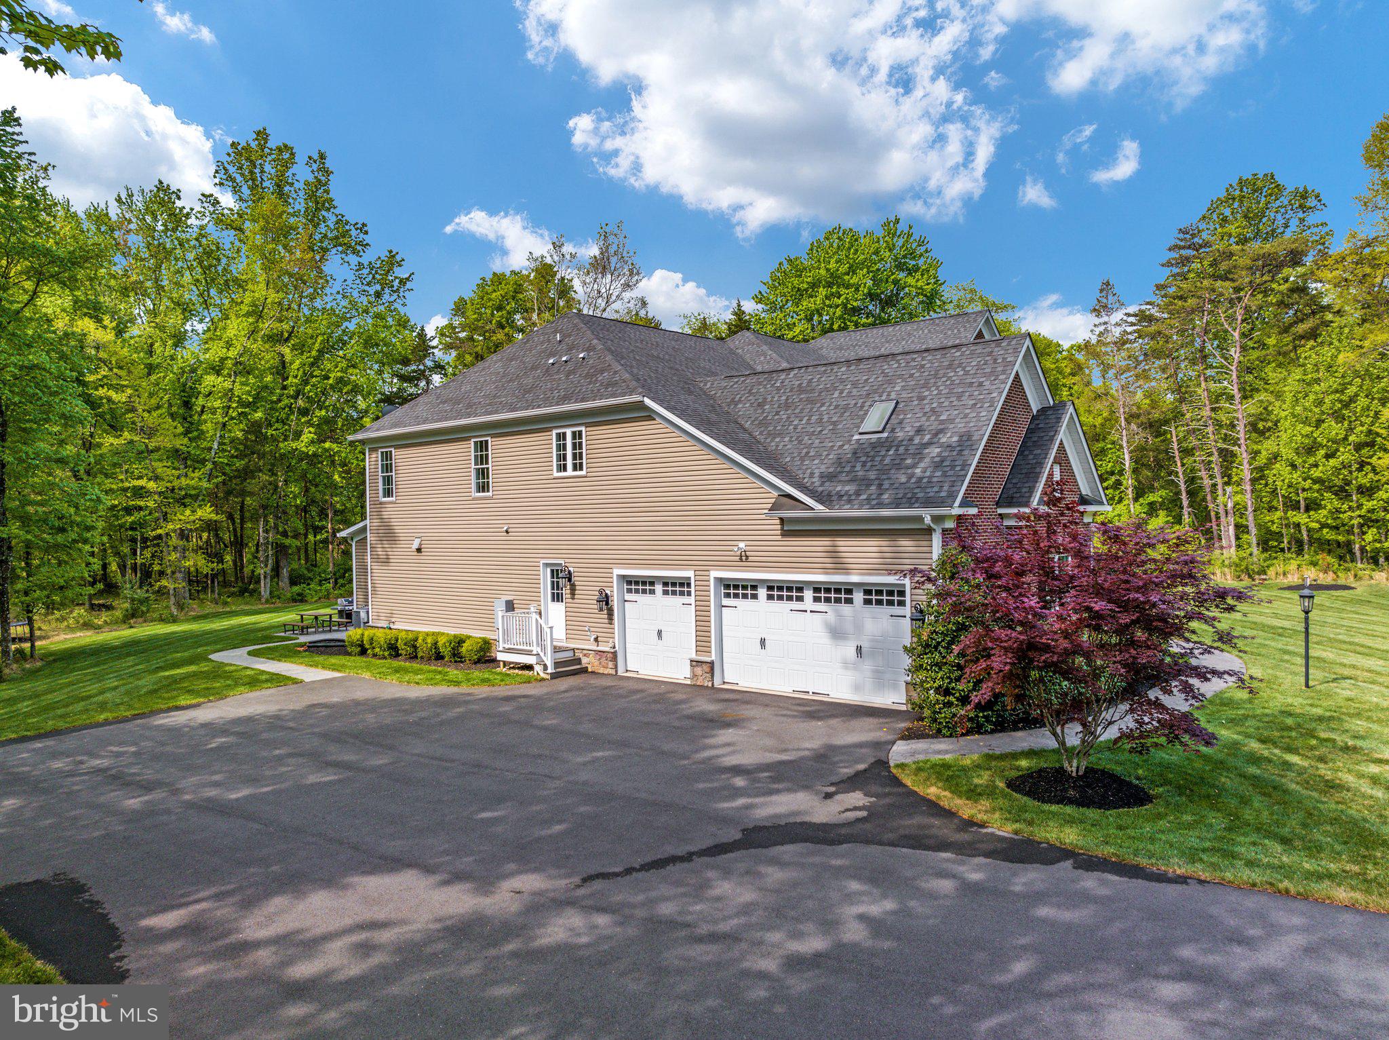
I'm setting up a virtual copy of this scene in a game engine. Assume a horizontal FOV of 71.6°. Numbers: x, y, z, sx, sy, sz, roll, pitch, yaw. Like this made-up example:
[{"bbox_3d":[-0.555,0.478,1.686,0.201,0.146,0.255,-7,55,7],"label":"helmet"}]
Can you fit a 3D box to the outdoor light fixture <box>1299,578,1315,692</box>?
[{"bbox_3d":[12.841,2.470,20.195,0.330,2.120,0.330,-1,0,0],"label":"outdoor light fixture"}]

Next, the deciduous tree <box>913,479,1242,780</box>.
[{"bbox_3d":[5.653,1.598,14.273,4.800,4.330,4.700,-1,0,0],"label":"deciduous tree"}]

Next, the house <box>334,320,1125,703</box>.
[{"bbox_3d":[3.315,-2.078,34.428,24.500,11.530,23.750,-1,0,40],"label":"house"}]

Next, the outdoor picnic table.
[{"bbox_3d":[-14.131,3.838,35.939,1.550,0.720,1.900,-1,0,40],"label":"outdoor picnic table"}]

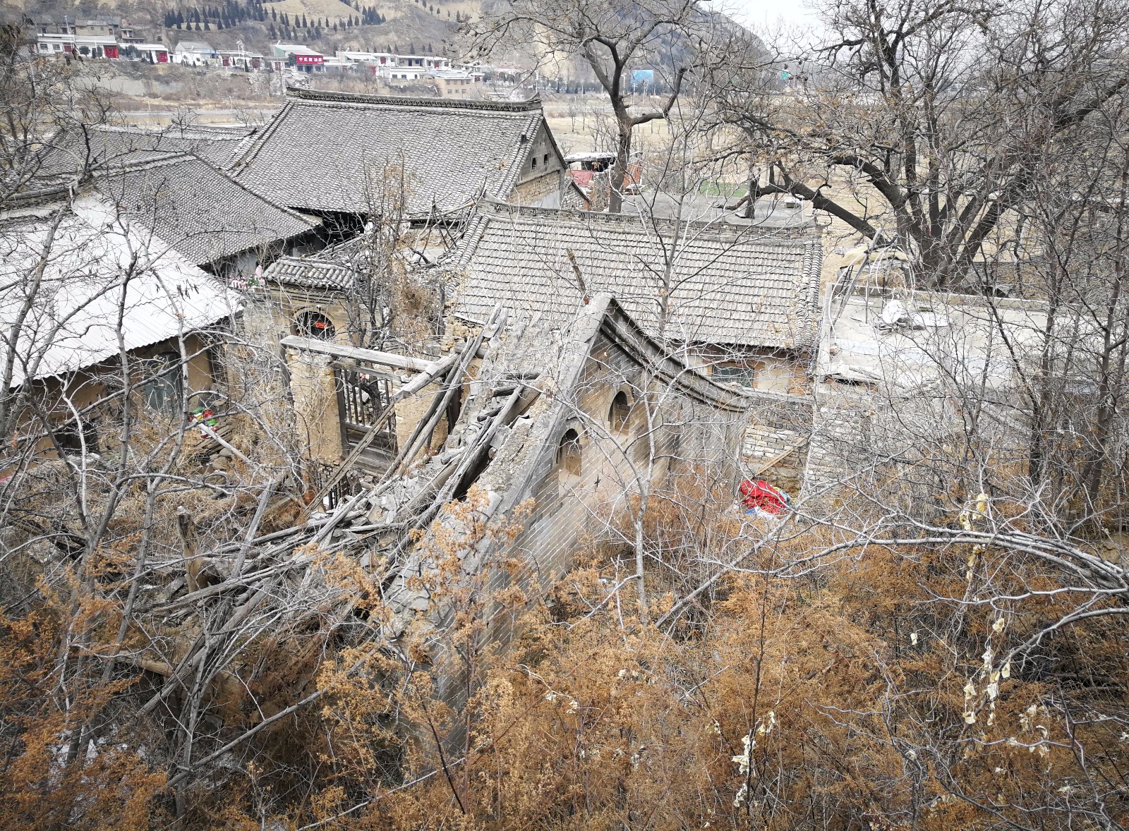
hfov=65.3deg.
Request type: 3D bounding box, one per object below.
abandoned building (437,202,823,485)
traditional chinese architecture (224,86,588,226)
[{"bbox_3d":[1.900,-2.500,22.857,8.750,5.400,5.700,7,22,12],"label":"abandoned building"},{"bbox_3d":[-6.193,-9.033,34.871,10.500,7.250,10.200,7,22,11],"label":"traditional chinese architecture"}]

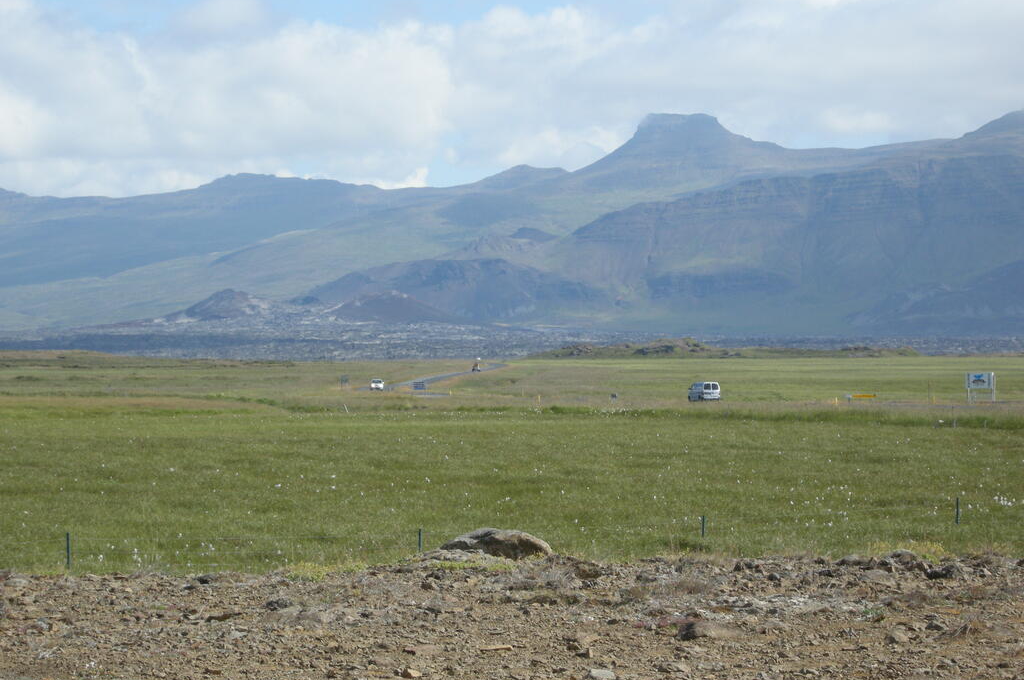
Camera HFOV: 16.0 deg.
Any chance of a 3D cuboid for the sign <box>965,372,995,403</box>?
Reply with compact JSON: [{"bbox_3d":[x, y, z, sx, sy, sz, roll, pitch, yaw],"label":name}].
[{"bbox_3d":[44.400,4.530,345.000,2.850,2.900,0.300,0,0,20],"label":"sign"}]

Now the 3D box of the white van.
[{"bbox_3d":[18.620,4.930,352.000,1.800,1.900,4.500,0,0,-17],"label":"white van"}]

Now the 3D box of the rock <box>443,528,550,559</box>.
[{"bbox_3d":[-0.120,1.570,28.000,0.860,0.240,0.600,0,0,0],"label":"rock"}]

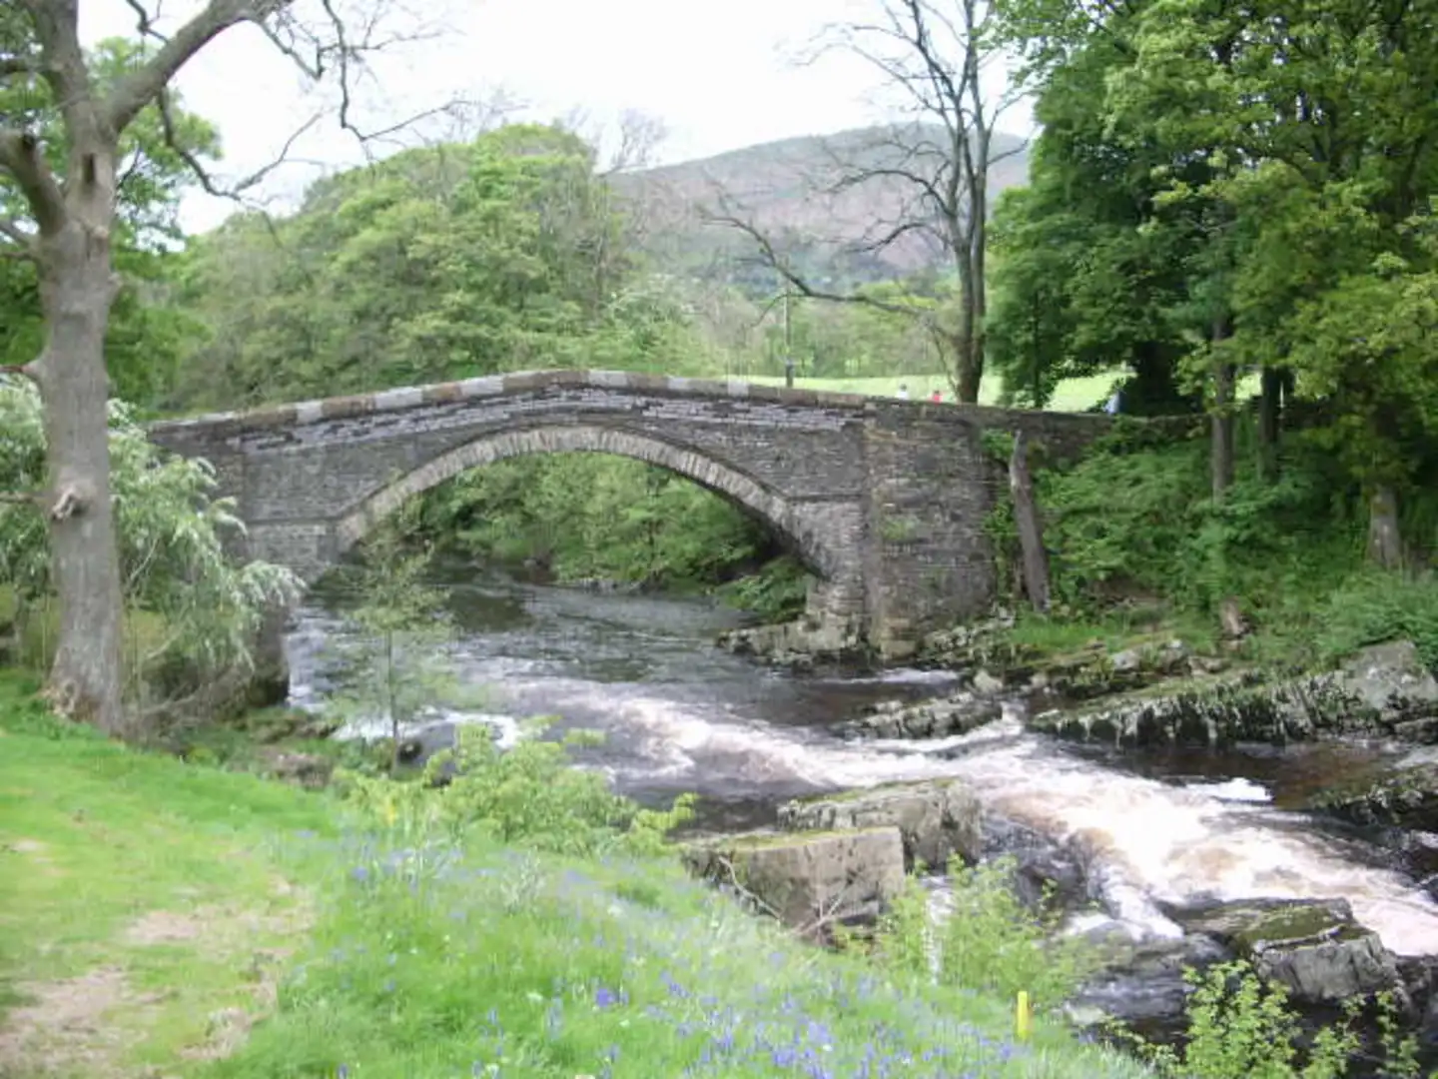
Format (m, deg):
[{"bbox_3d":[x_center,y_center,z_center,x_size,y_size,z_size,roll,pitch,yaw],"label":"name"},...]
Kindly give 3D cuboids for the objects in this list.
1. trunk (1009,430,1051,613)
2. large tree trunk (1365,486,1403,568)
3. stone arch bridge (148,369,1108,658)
[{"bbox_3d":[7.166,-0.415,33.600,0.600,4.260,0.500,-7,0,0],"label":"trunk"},{"bbox_3d":[14.330,-0.302,31.300,0.660,1.950,0.620,-1,3,0],"label":"large tree trunk"},{"bbox_3d":[-1.639,-0.496,34.767,21.877,6.827,4.200,-2,3,-14],"label":"stone arch bridge"}]

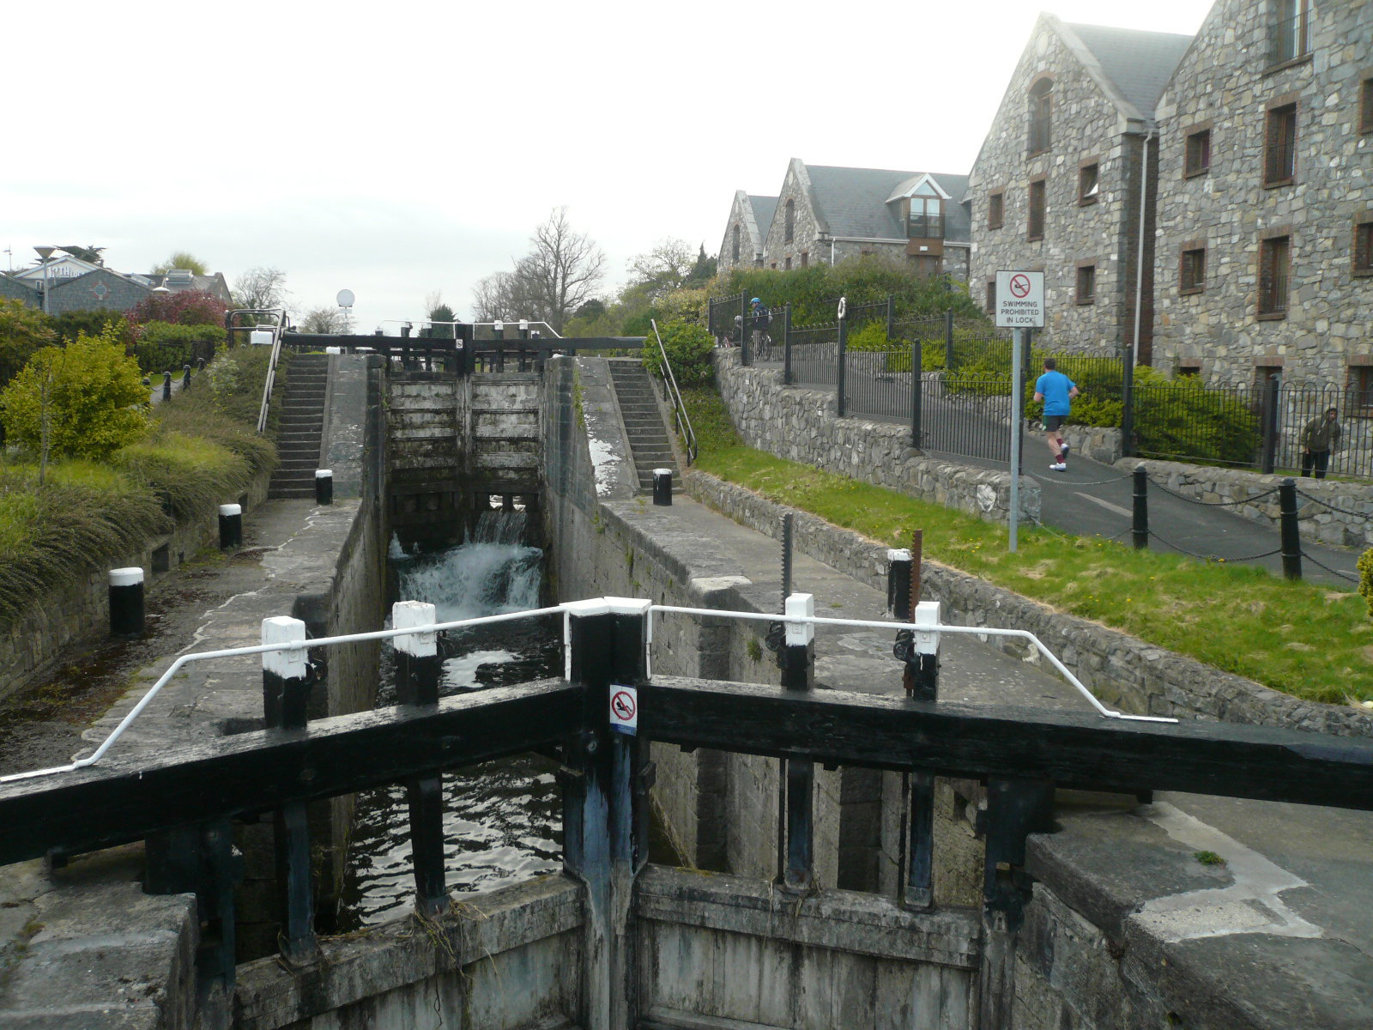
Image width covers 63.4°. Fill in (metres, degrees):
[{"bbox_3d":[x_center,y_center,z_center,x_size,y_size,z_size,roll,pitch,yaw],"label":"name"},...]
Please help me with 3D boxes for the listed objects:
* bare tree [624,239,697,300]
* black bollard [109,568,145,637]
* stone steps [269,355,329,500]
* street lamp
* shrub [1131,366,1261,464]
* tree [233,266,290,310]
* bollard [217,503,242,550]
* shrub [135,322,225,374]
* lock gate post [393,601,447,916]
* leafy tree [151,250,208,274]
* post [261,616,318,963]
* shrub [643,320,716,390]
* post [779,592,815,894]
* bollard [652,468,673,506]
[{"bbox_3d":[-1.689,-13.384,70.551,4.900,8.259,4.700,0,8,0],"label":"bare tree"},{"bbox_3d":[-5.272,0.824,10.469,0.339,0.587,0.339,-1,8,-13],"label":"black bollard"},{"bbox_3d":[-7.821,-1.916,22.698,0.959,2.713,4.080,-1,8,-13],"label":"stone steps"},{"bbox_3d":[-18.191,-5.455,31.796,0.650,4.432,0.650,0,8,0],"label":"street lamp"},{"bbox_3d":[7.623,-1.491,16.600,1.350,1.520,2.100,-1,8,-13],"label":"shrub"},{"bbox_3d":[-27.073,-12.515,71.034,4.000,6.605,3.700,-2,7,-20],"label":"tree"},{"bbox_3d":[-6.875,0.183,16.749,0.350,0.661,0.350,-2,7,-22],"label":"bollard"},{"bbox_3d":[-18.025,-5.983,39.583,3.300,1.850,2.300,-2,7,-20],"label":"shrub"},{"bbox_3d":[-1.627,1.519,6.854,0.200,1.979,0.220,-5,8,-30],"label":"lock gate post"},{"bbox_3d":[-35.627,-13.999,78.545,5.000,9.206,5.000,0,8,0],"label":"leafy tree"},{"bbox_3d":[-2.072,1.432,5.784,0.150,1.805,0.200,-5,10,-36],"label":"post"},{"bbox_3d":[-0.159,-3.692,25.400,1.600,1.600,1.500,0,8,0],"label":"shrub"},{"bbox_3d":[0.725,1.504,7.232,0.160,1.999,0.180,3,7,20],"label":"post"},{"bbox_3d":[-0.455,-0.526,21.392,0.350,0.685,0.350,0,7,0],"label":"bollard"}]

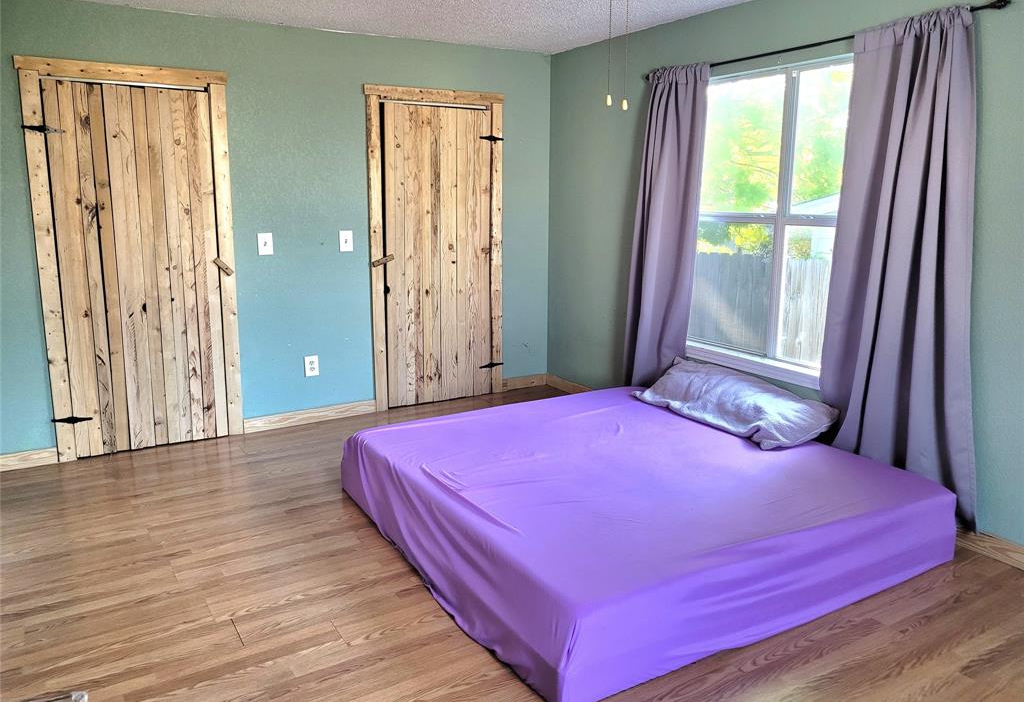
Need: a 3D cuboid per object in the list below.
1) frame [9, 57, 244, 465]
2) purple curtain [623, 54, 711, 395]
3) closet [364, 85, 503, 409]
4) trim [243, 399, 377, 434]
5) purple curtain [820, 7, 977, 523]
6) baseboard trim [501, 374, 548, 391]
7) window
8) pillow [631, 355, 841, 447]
[{"bbox_3d":[-2.079,-0.486,4.340,1.020,2.150,0.070,-7,13,-30],"label":"frame"},{"bbox_3d":[0.896,-0.581,4.541,0.140,2.080,0.620,-7,13,-30],"label":"purple curtain"},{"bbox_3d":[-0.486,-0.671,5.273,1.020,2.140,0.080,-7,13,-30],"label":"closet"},{"bbox_3d":[-1.295,0.427,5.007,0.870,0.093,0.020,-7,13,-30],"label":"trim"},{"bbox_3d":[1.670,-0.321,3.271,0.140,2.080,0.740,-7,13,-30],"label":"purple curtain"},{"bbox_3d":[0.109,0.257,5.828,0.400,0.090,0.020,-7,13,-30],"label":"baseboard trim"},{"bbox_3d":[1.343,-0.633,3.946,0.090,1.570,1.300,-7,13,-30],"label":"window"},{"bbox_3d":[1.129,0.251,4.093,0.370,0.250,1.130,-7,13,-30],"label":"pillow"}]

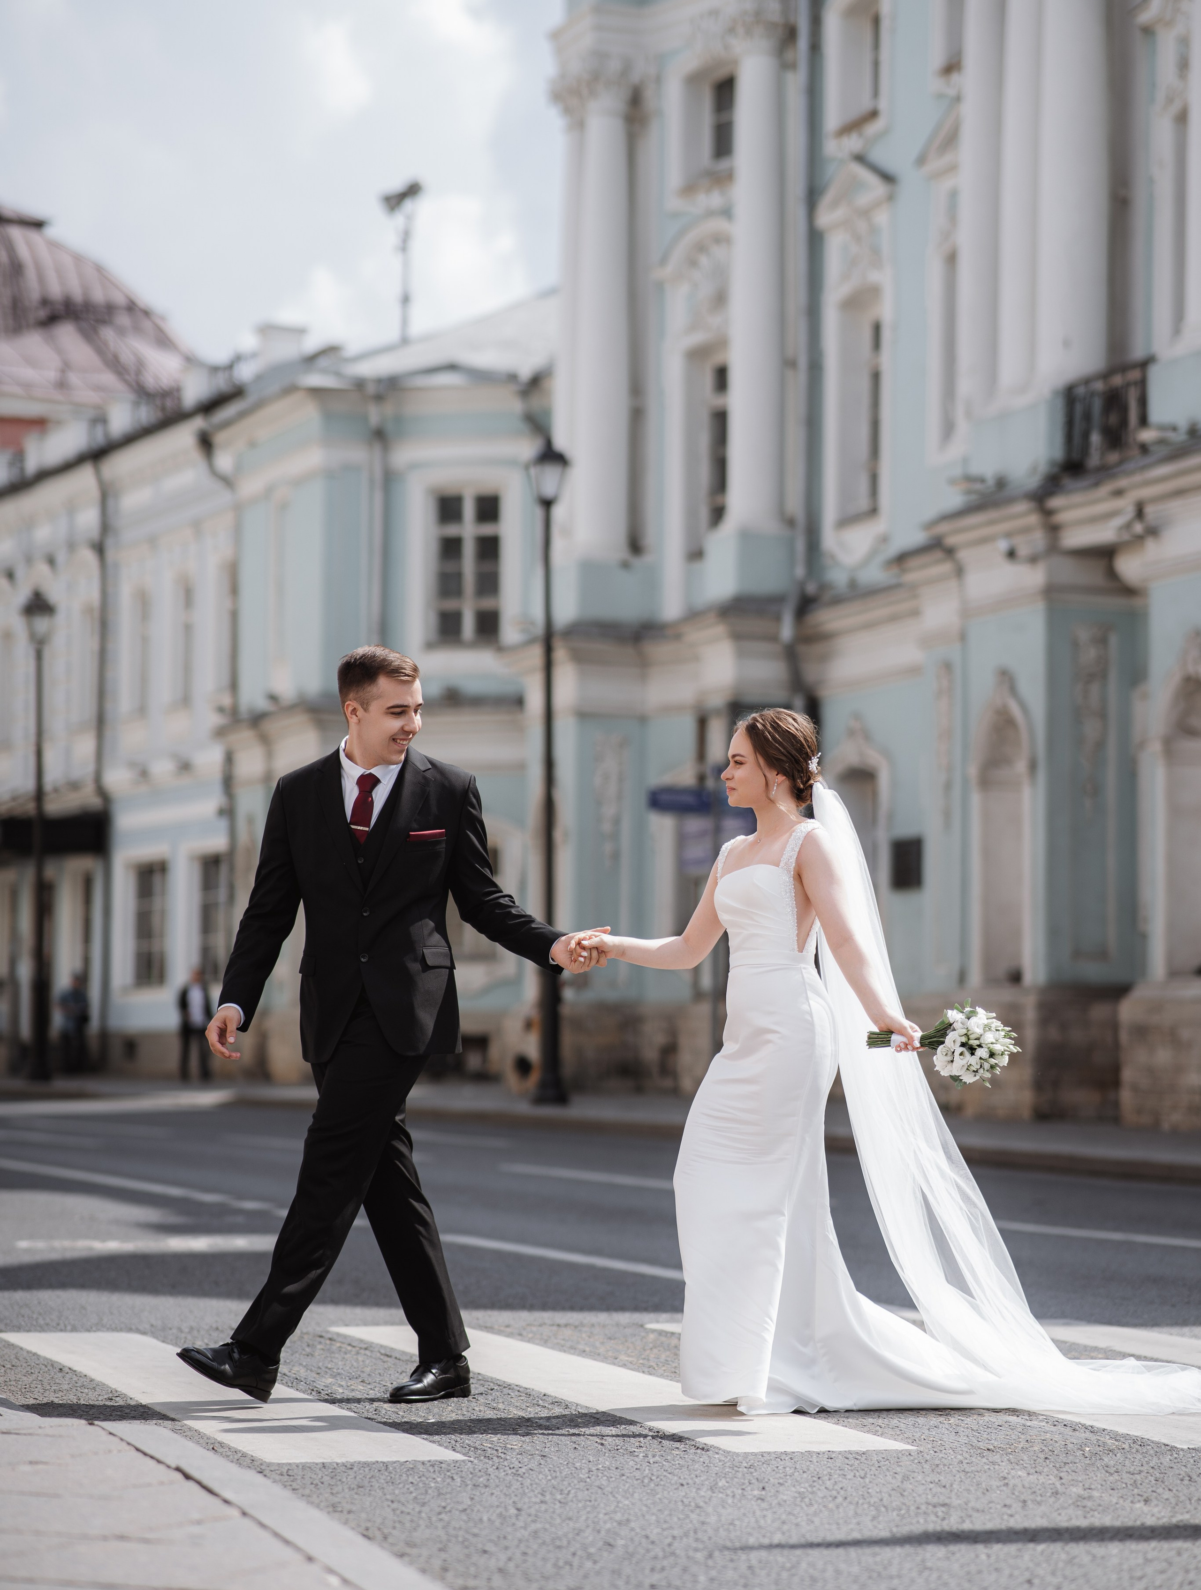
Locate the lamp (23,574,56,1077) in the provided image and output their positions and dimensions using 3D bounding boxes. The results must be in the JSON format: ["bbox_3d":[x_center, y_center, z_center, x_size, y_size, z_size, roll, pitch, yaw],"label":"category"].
[{"bbox_3d":[-7.999,0.563,60.560,0.440,7.050,0.440,2,-3,-18],"label":"lamp"}]

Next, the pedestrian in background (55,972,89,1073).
[{"bbox_3d":[-8.961,3.858,72.193,0.520,1.720,0.340,0,-3,14],"label":"pedestrian in background"}]

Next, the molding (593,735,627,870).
[{"bbox_3d":[0.131,0.079,52.578,0.400,1.680,0.100,2,-3,-18],"label":"molding"}]

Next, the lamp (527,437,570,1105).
[{"bbox_3d":[-0.552,-0.252,45.085,0.440,7.050,0.440,1,-3,0],"label":"lamp"}]

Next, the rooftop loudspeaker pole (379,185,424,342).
[{"bbox_3d":[-3.012,-8.064,64.300,0.580,2.450,0.320,2,-4,-25],"label":"rooftop loudspeaker pole"}]

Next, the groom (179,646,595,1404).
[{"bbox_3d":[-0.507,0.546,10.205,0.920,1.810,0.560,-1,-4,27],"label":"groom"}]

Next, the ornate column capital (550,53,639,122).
[{"bbox_3d":[-0.083,-8.931,53.685,0.880,0.760,0.900,2,-3,-18],"label":"ornate column capital"}]

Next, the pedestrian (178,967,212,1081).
[{"bbox_3d":[-6.093,3.447,63.904,0.520,1.720,0.340,1,-3,-6],"label":"pedestrian"}]

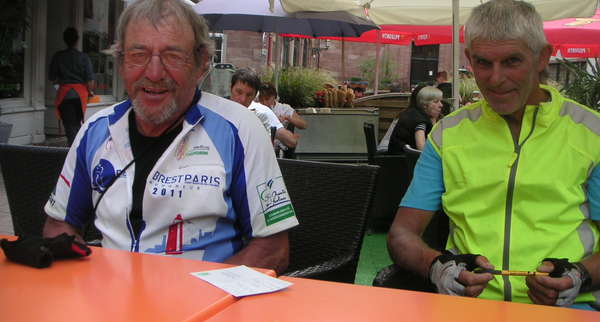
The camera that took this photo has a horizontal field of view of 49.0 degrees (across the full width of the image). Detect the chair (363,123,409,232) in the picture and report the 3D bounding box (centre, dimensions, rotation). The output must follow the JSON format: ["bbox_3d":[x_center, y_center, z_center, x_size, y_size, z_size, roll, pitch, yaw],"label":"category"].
[{"bbox_3d":[0.783,0.165,5.110,0.600,0.850,0.580,2,5,-7],"label":"chair"}]

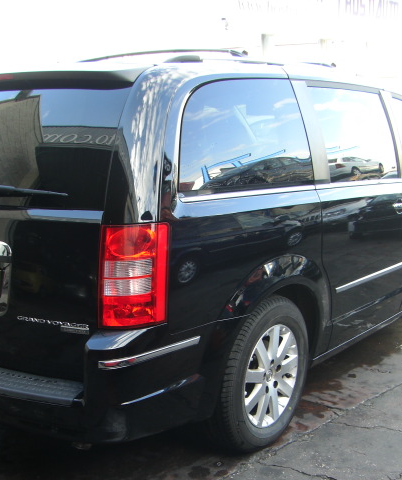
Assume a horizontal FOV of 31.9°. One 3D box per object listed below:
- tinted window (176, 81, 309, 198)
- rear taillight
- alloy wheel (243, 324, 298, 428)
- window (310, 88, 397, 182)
[{"bbox_3d":[0.177,-0.444,2.880,0.060,0.485,0.980,-13,-1,39],"label":"tinted window"},{"bbox_3d":[-0.242,0.126,2.439,0.240,0.370,0.175,6,11,36],"label":"rear taillight"},{"bbox_3d":[0.267,0.600,3.154,0.150,0.460,0.460,6,11,36],"label":"alloy wheel"},{"bbox_3d":[0.827,-0.561,3.732,0.050,0.500,0.890,-13,0,38],"label":"window"}]

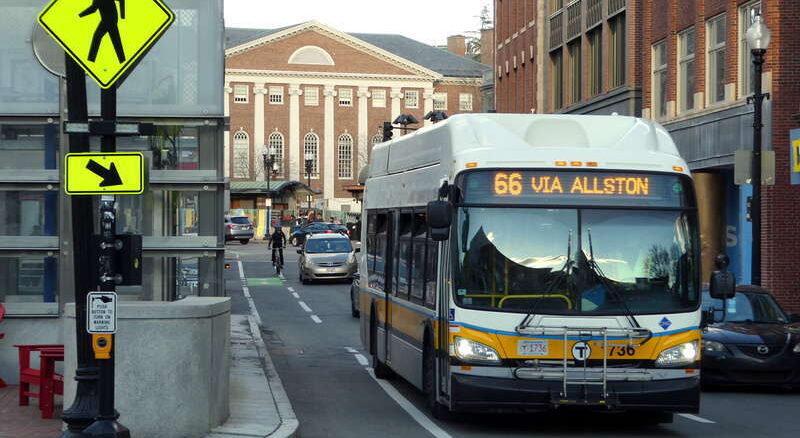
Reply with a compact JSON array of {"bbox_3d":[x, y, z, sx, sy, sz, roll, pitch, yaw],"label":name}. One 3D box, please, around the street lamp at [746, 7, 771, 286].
[{"bbox_3d":[6.007,-0.654,38.000,0.430,5.587,0.430,0,0,-4],"label":"street lamp"}]

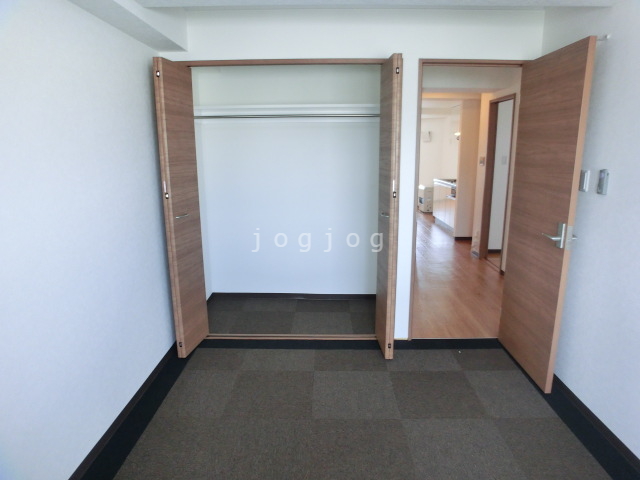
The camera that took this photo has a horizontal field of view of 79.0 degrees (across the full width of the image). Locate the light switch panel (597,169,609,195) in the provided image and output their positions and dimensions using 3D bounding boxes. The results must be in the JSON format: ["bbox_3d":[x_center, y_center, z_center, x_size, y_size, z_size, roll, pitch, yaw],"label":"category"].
[{"bbox_3d":[1.486,-0.305,2.038,0.022,0.125,0.046,0,12,1],"label":"light switch panel"}]

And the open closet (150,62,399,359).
[{"bbox_3d":[-0.251,-0.252,3.035,1.580,2.020,1.000,0,13,1],"label":"open closet"}]

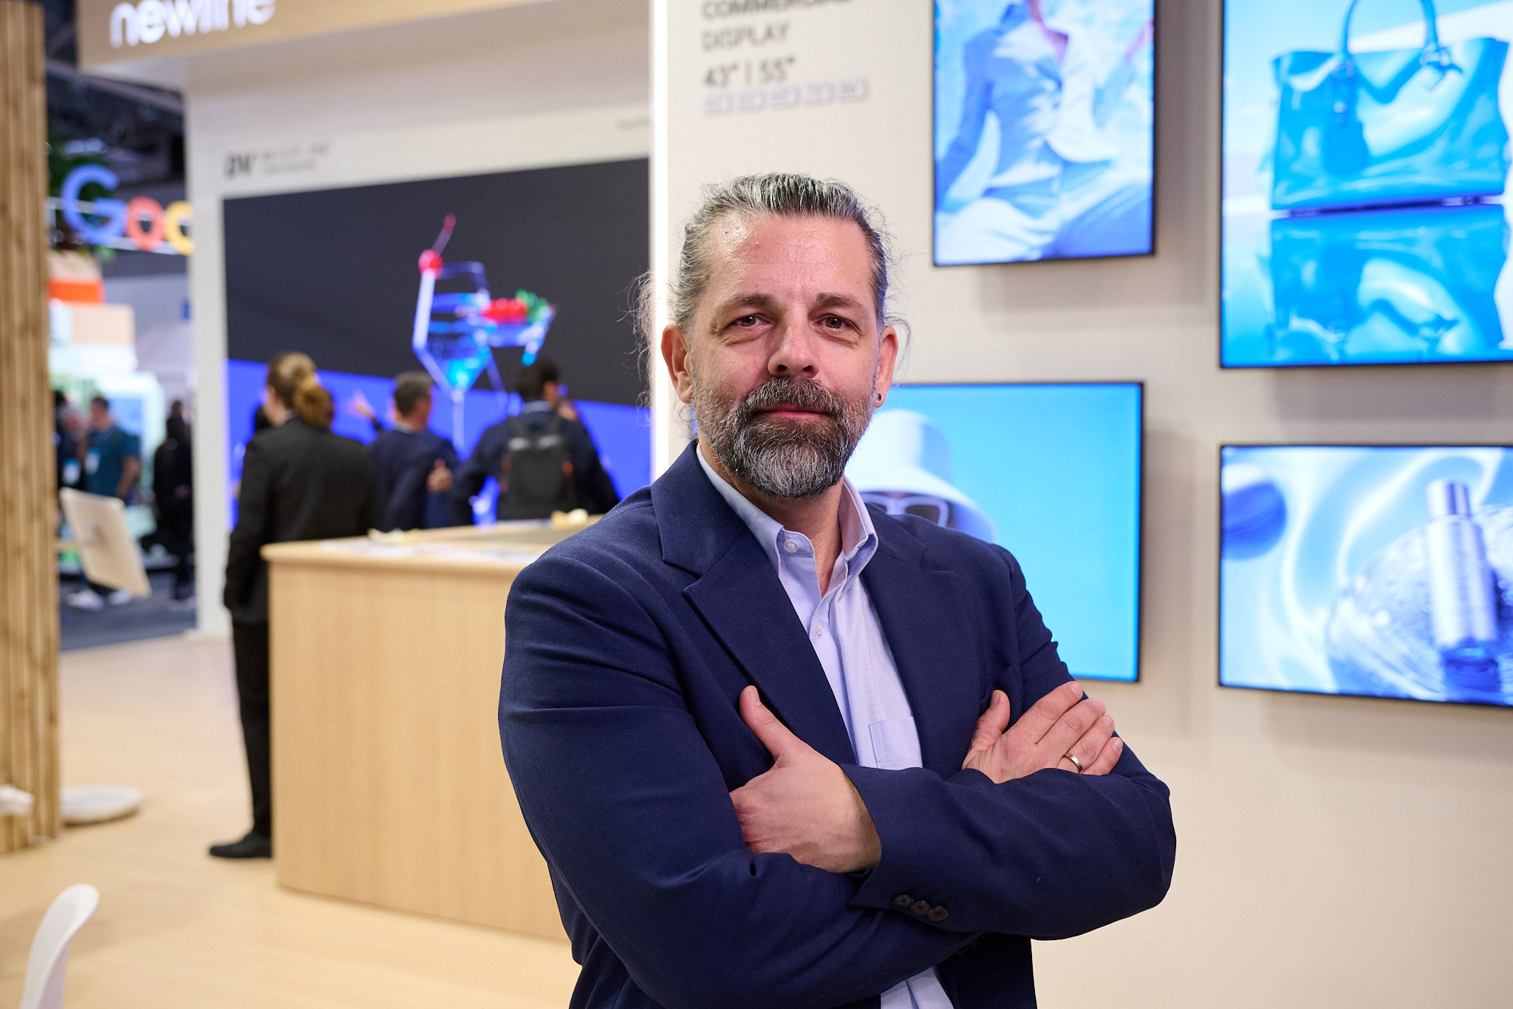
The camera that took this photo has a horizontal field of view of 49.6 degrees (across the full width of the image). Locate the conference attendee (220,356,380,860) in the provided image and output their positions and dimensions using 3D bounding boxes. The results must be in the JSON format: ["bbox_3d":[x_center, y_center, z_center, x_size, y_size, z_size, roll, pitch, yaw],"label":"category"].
[{"bbox_3d":[-1.623,0.343,5.793,0.500,1.755,0.360,-2,3,-33],"label":"conference attendee"}]

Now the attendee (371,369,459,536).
[{"bbox_3d":[-1.555,0.267,7.421,0.480,1.750,0.340,1,3,28],"label":"attendee"}]

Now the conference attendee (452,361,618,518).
[{"bbox_3d":[-1.033,0.229,7.640,0.700,1.800,0.460,0,3,6],"label":"conference attendee"}]

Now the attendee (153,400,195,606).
[{"bbox_3d":[-4.806,0.009,13.615,0.380,1.700,0.460,-1,3,-15],"label":"attendee"}]

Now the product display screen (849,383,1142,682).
[{"bbox_3d":[0.379,0.055,4.162,1.230,0.705,0.060,1,3,29],"label":"product display screen"}]

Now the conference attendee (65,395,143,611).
[{"bbox_3d":[-5.425,-0.020,13.664,0.500,1.770,0.520,-1,3,-22],"label":"conference attendee"}]

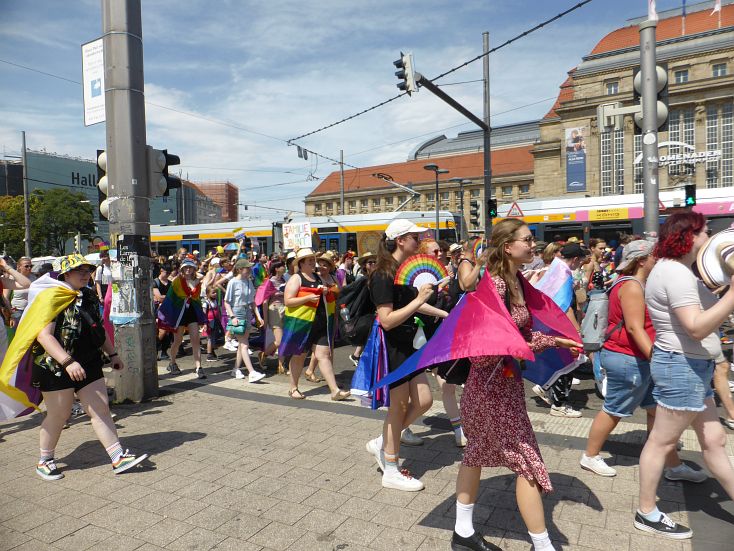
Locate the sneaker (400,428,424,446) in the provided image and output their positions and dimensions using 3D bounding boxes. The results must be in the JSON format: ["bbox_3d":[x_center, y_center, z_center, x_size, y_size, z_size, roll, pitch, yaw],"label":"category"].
[{"bbox_3d":[0.349,1.314,4.130,0.260,0.110,0.100,-1,2,15],"label":"sneaker"}]

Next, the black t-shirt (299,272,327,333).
[{"bbox_3d":[-0.610,0.302,5.700,0.320,0.660,0.450,0,2,42],"label":"black t-shirt"}]

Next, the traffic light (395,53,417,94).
[{"bbox_3d":[0.789,-4.087,10.300,0.360,0.800,0.300,-9,-1,22],"label":"traffic light"}]

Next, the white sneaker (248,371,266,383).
[{"bbox_3d":[-1.366,1.266,6.350,0.260,0.120,0.095,-24,-4,15],"label":"white sneaker"}]

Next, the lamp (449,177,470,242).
[{"bbox_3d":[4.231,-1.758,22.564,0.350,5.150,1.300,0,2,35],"label":"lamp"}]

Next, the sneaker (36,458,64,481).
[{"bbox_3d":[-2.371,1.435,3.810,0.280,0.110,0.105,0,2,29],"label":"sneaker"}]

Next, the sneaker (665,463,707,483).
[{"bbox_3d":[2.199,1.335,3.521,0.265,0.105,0.100,-1,2,25],"label":"sneaker"}]

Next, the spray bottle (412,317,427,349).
[{"bbox_3d":[0.359,0.390,3.420,0.093,0.220,0.080,-1,2,0],"label":"spray bottle"}]

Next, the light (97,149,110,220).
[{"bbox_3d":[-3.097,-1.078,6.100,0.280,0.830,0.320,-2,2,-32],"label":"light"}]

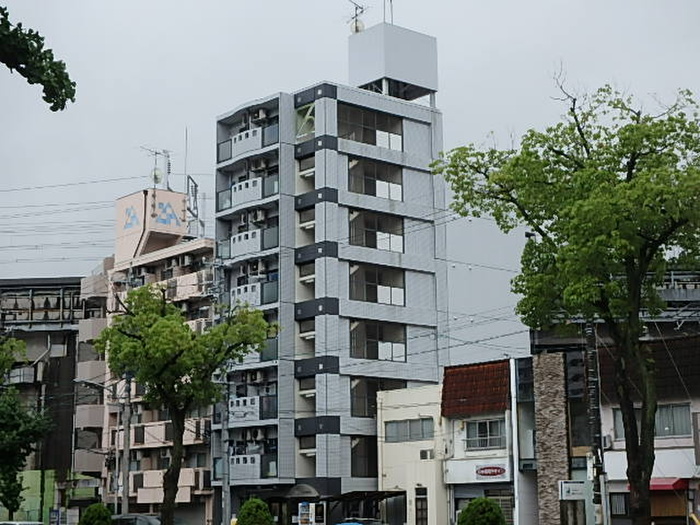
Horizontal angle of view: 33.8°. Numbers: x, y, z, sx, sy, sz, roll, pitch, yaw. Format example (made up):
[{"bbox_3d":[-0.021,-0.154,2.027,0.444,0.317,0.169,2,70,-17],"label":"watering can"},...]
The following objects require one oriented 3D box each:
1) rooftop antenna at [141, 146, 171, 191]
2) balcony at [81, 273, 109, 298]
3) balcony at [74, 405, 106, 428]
[{"bbox_3d":[-12.107,-5.834,72.300,0.950,2.450,2.000,-9,-15,36],"label":"rooftop antenna"},{"bbox_3d":[-16.178,1.601,74.239,1.200,1.300,2.300,10,-16,-41],"label":"balcony"},{"bbox_3d":[-16.085,9.705,72.546,1.200,1.300,2.300,10,-16,-41],"label":"balcony"}]

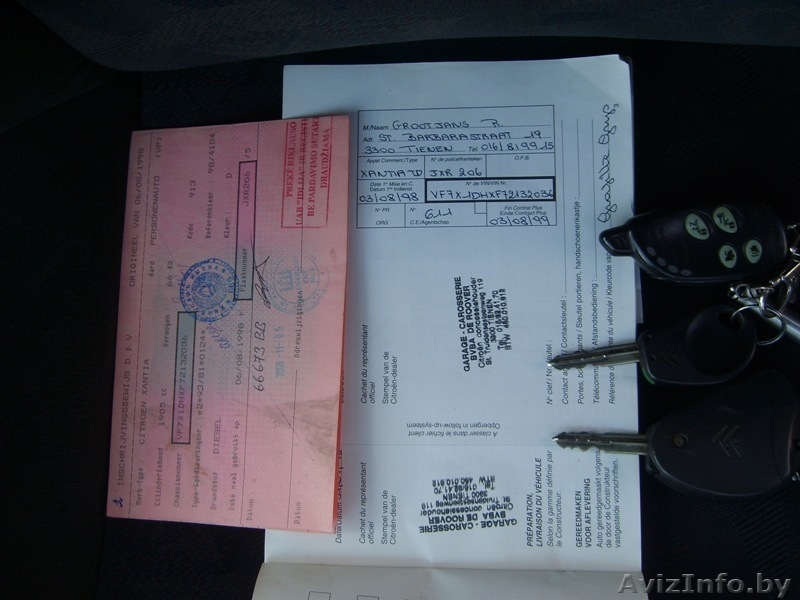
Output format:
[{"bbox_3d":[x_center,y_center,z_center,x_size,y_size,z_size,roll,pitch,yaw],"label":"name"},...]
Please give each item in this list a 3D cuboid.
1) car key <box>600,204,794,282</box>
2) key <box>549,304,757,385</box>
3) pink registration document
[{"bbox_3d":[0.114,-0.022,0.316,0.071,0.014,0.030,1,83,4],"label":"car key"},{"bbox_3d":[0.099,0.020,0.316,0.079,0.010,0.029,-8,83,2],"label":"key"},{"bbox_3d":[-0.071,0.007,0.330,0.099,0.004,0.164,0,83,15],"label":"pink registration document"}]

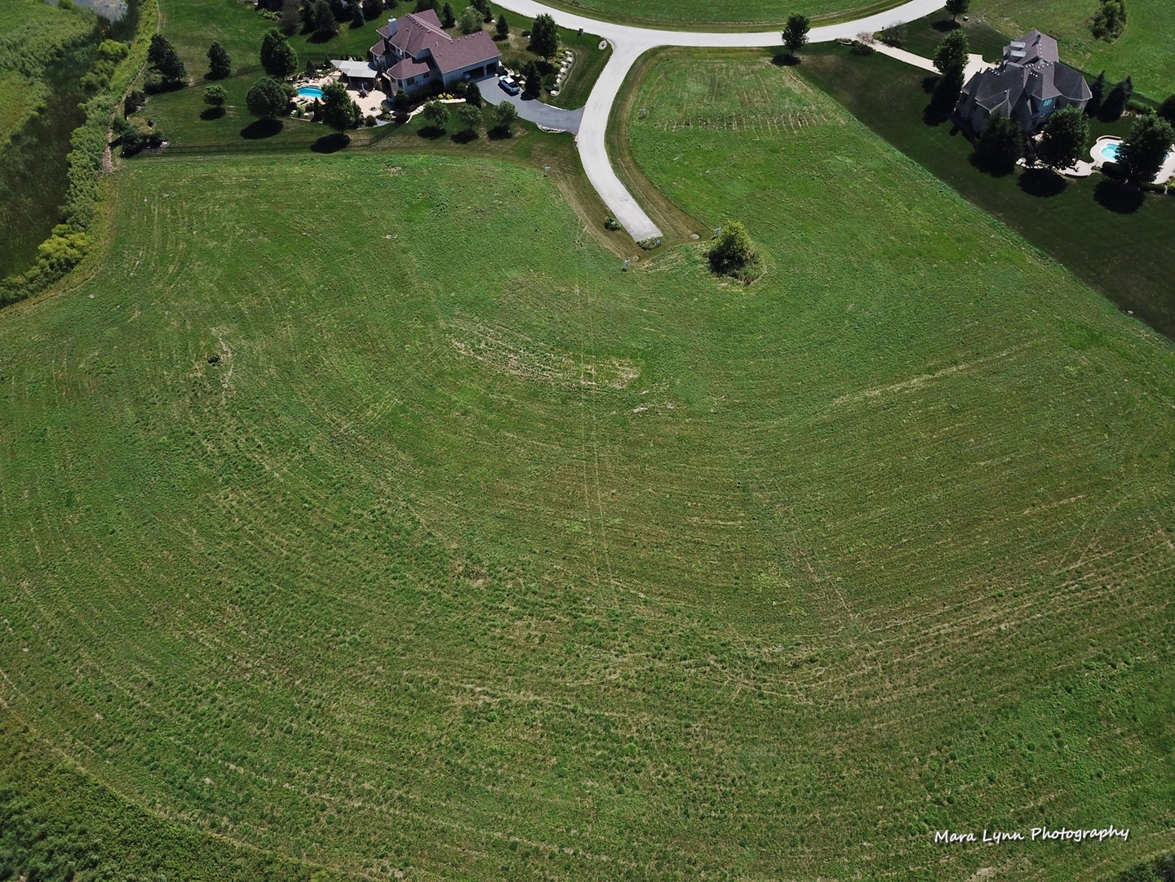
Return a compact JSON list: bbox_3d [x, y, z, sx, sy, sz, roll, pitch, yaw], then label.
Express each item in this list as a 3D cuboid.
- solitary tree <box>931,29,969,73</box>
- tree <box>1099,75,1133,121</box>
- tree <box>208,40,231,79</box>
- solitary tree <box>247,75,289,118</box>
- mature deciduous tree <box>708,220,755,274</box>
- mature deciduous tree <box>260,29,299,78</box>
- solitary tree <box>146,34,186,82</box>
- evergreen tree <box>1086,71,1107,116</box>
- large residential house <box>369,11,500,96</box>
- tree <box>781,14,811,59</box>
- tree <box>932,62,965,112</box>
[{"bbox_3d":[80.570,-85.900,196.010,7.140,10.110,7.140,0,50,0],"label":"solitary tree"},{"bbox_3d":[107.117,-69.508,177.539,5.400,8.089,5.400,0,47,0],"label":"tree"},{"bbox_3d":[-82.030,-84.850,196.620,4.440,7.830,4.440,0,50,0],"label":"tree"},{"bbox_3d":[-63.071,-67.020,173.877,8.200,8.801,8.200,0,47,0],"label":"solitary tree"},{"bbox_3d":[23.353,-31.765,141.965,6.600,7.680,6.600,0,47,0],"label":"mature deciduous tree"},{"bbox_3d":[-65.140,-80.902,185.688,7.800,10.572,7.800,0,47,0],"label":"mature deciduous tree"},{"bbox_3d":[-88.082,-80.188,185.548,6.600,9.636,6.600,0,47,0],"label":"solitary tree"},{"bbox_3d":[103.100,-70.840,178.689,4.300,8.207,4.300,0,47,0],"label":"evergreen tree"},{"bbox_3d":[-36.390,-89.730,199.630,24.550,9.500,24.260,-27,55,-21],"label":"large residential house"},{"bbox_3d":[46.041,-89.449,195.298,6.000,9.062,6.000,0,47,0],"label":"tree"},{"bbox_3d":[72.830,-71.337,178.131,5.300,9.484,5.300,0,47,0],"label":"tree"}]

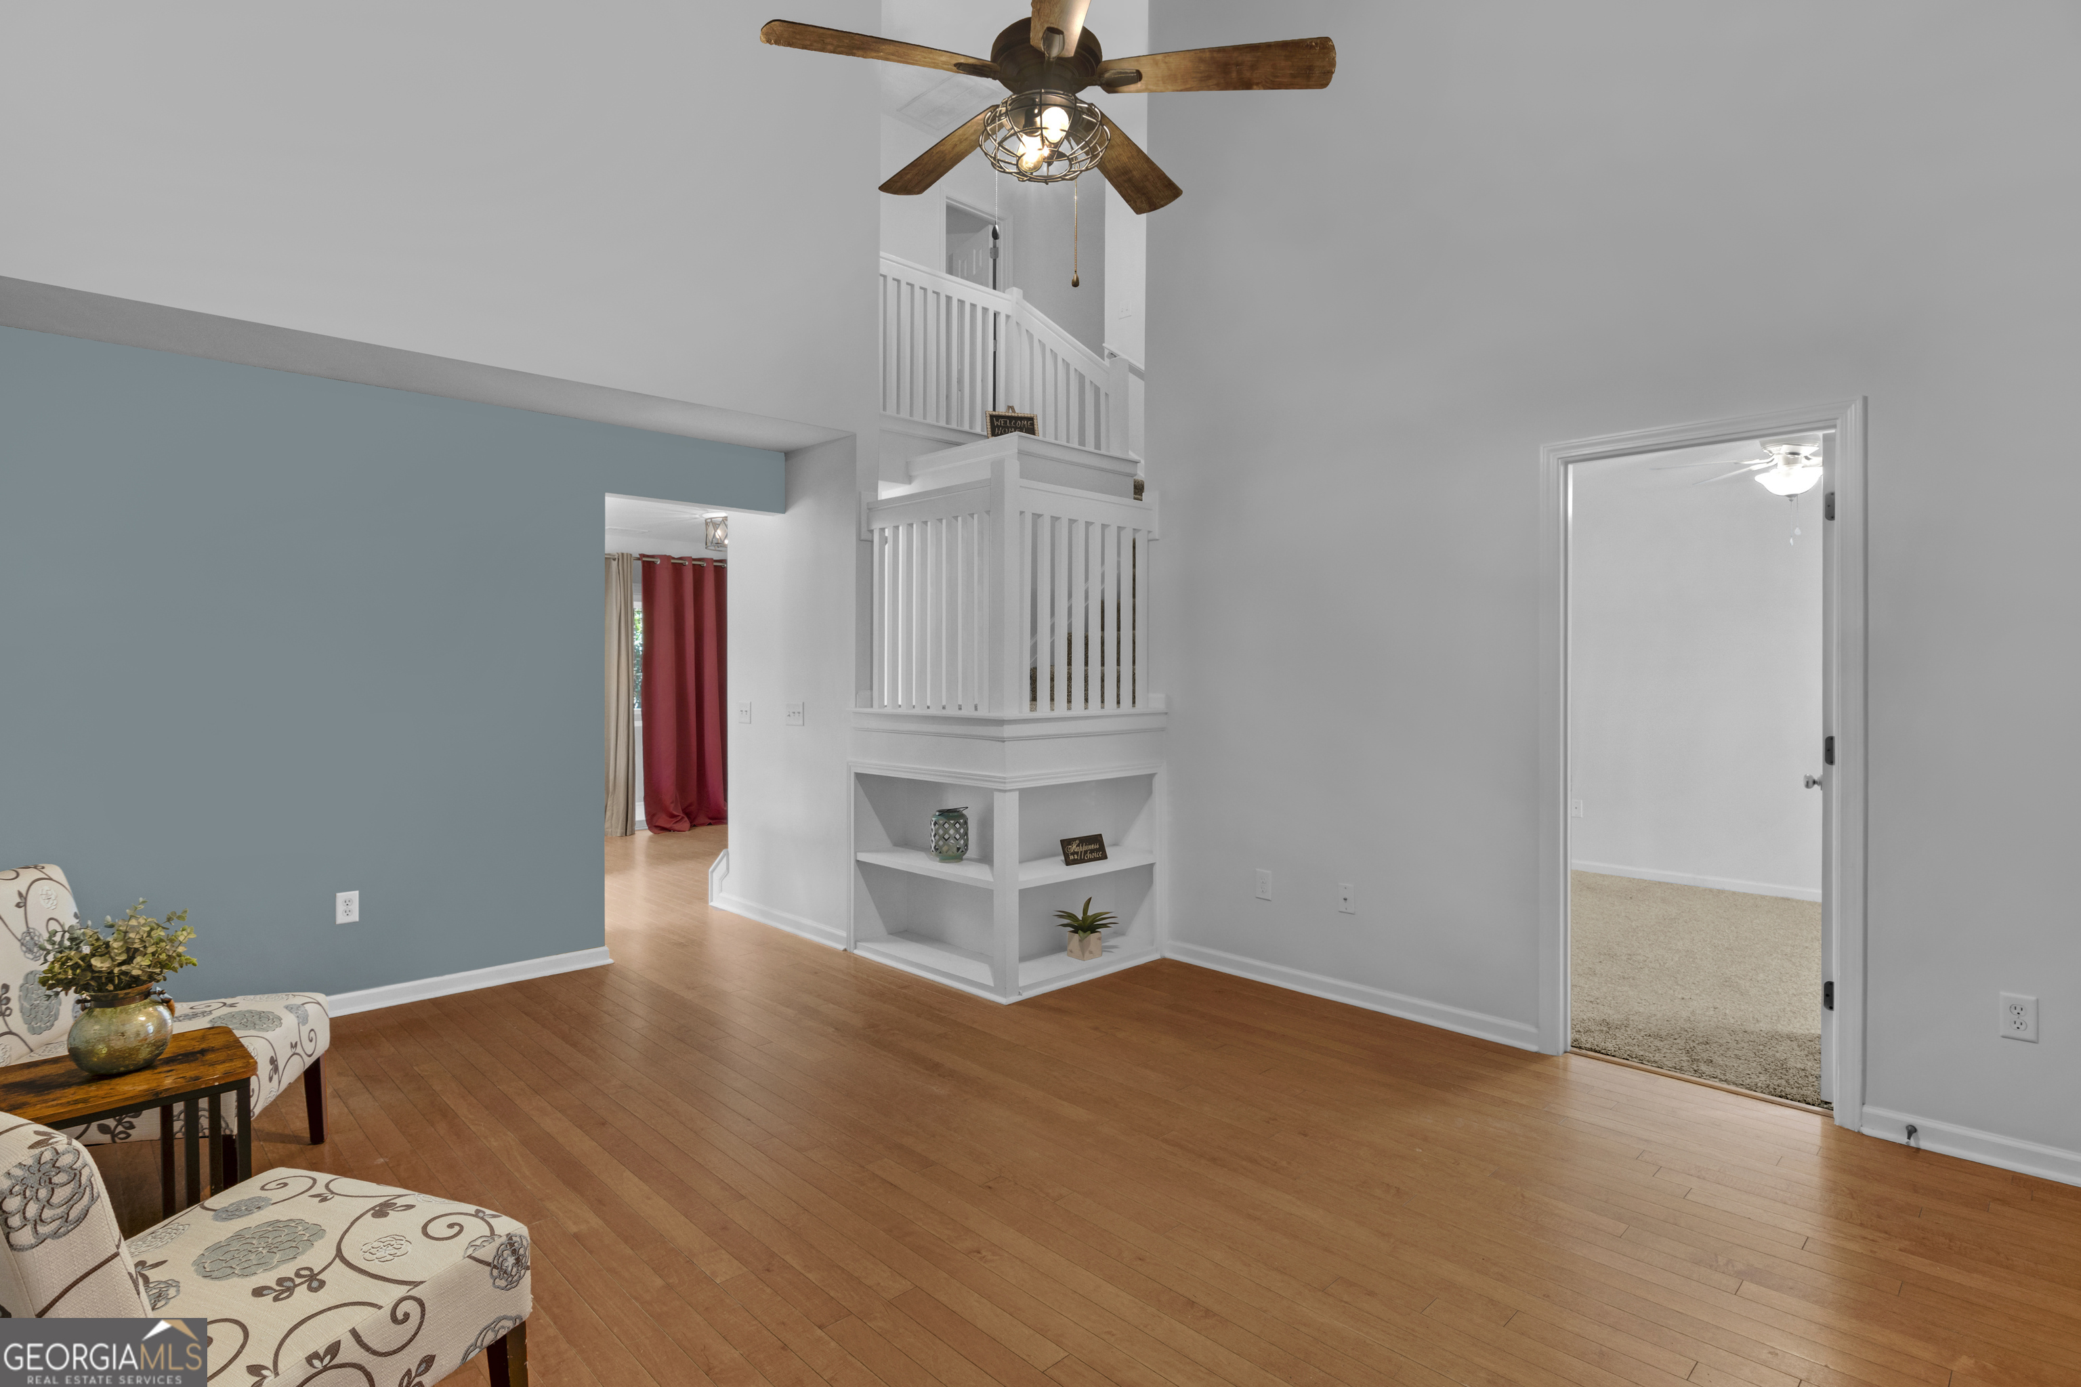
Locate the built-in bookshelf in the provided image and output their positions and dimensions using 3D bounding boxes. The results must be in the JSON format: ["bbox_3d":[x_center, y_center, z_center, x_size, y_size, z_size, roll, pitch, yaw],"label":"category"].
[{"bbox_3d":[-0.164,0.775,4.270,0.950,0.880,1.050,-1,2,-44],"label":"built-in bookshelf"}]

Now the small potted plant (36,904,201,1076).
[{"bbox_3d":[-1.745,0.545,1.755,0.235,0.320,0.235,1,2,45],"label":"small potted plant"}]

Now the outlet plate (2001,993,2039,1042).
[{"bbox_3d":[2.563,0.850,2.420,0.072,0.117,0.012,1,2,42],"label":"outlet plate"}]

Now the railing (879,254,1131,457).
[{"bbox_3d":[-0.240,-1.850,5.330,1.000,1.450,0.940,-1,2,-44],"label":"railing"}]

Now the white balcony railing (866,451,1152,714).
[{"bbox_3d":[-0.143,-0.440,4.260,0.890,1.030,0.920,-1,2,-44],"label":"white balcony railing"}]

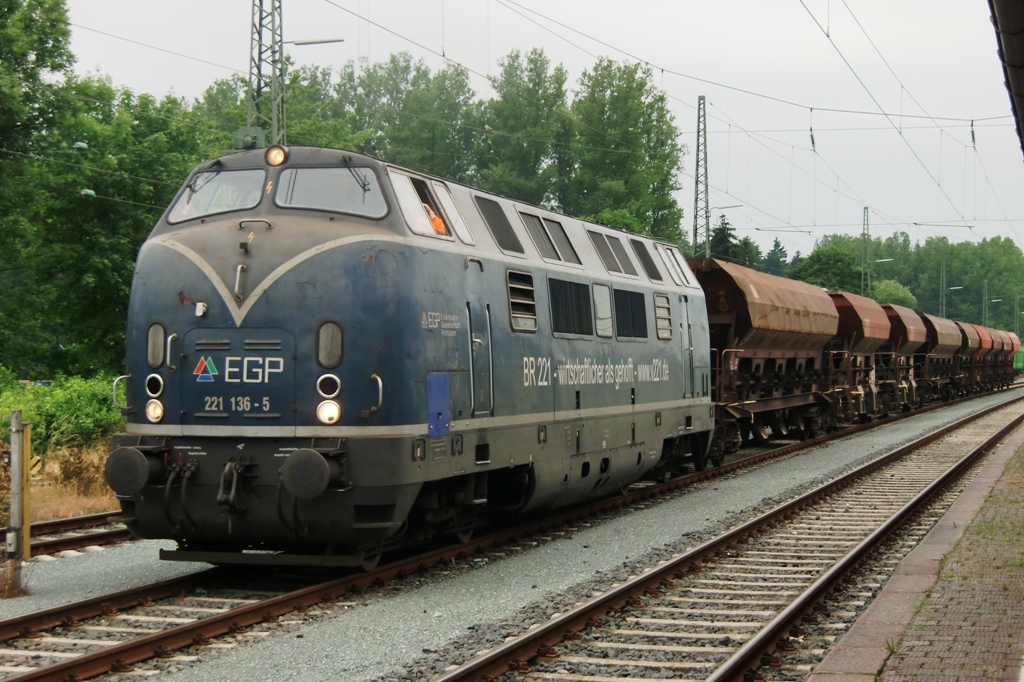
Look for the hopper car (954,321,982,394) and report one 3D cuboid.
[{"bbox_3d":[22.770,1.000,101.078,3.050,4.100,9.700,0,0,18],"label":"hopper car"}]

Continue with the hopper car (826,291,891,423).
[{"bbox_3d":[9.691,0.607,59.113,3.050,4.100,13.300,0,0,17],"label":"hopper car"}]

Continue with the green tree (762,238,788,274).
[{"bbox_3d":[27.421,-3.423,199.943,4.200,14.686,4.200,0,0,16],"label":"green tree"}]

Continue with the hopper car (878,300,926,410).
[{"bbox_3d":[13.598,0.726,71.834,3.050,4.100,13.300,0,0,17],"label":"hopper car"}]

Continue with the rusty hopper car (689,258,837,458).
[{"bbox_3d":[5.051,0.464,43.772,3.050,4.100,18.700,0,0,17],"label":"rusty hopper car"}]

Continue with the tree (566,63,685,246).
[{"bbox_3d":[7.314,-7.668,125.916,8.200,21.820,8.200,0,0,16],"label":"tree"}]

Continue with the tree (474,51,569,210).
[{"bbox_3d":[0.522,-7.362,116.919,6.400,20.995,6.400,0,0,16],"label":"tree"}]

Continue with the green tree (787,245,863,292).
[{"bbox_3d":[30.745,-2.788,189.949,8.000,13.298,8.000,0,0,16],"label":"green tree"}]

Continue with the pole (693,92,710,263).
[{"bbox_3d":[11.728,-5.991,118.929,1.250,18.406,1.250,0,0,16],"label":"pole"}]

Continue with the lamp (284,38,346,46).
[{"bbox_3d":[-5.977,-9.004,57.900,1.900,0.200,0.220,0,0,16],"label":"lamp"}]

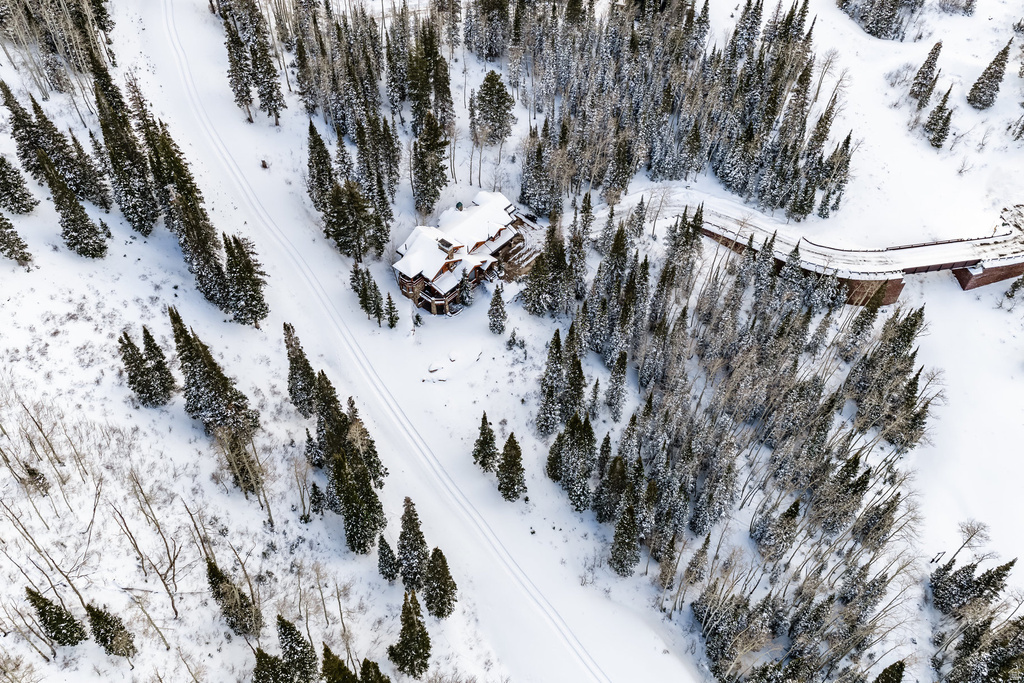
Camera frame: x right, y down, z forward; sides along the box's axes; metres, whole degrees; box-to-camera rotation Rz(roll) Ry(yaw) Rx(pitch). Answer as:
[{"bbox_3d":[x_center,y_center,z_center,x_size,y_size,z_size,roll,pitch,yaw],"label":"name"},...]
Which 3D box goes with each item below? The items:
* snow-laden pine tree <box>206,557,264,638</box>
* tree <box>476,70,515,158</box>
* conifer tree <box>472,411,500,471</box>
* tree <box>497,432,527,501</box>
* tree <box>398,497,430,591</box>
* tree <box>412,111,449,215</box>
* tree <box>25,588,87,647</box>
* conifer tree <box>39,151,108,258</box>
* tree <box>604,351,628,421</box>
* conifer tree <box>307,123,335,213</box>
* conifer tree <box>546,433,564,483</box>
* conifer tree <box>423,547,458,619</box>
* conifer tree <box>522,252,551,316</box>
[{"bbox_3d":[-36.490,31.510,101.670,6.200,15.800,6.200,1,44,0],"label":"snow-laden pine tree"},{"bbox_3d":[-4.040,-49.990,176.880,8.200,21.280,8.200,1,44,0],"label":"tree"},{"bbox_3d":[-3.750,13.530,112.110,3.780,11.810,3.780,2,45,0],"label":"conifer tree"},{"bbox_3d":[0.050,16.620,108.940,4.260,13.330,4.260,2,45,0],"label":"tree"},{"bbox_3d":[-12.520,24.450,97.770,4.400,19.050,4.400,2,45,0],"label":"tree"},{"bbox_3d":[-15.070,-32.030,142.710,6.300,20.530,6.300,2,45,0],"label":"tree"},{"bbox_3d":[-72.560,42.570,124.560,5.800,15.300,5.800,1,44,0],"label":"tree"},{"bbox_3d":[-84.950,-25.980,152.030,7.600,23.000,7.600,1,44,0],"label":"conifer tree"},{"bbox_3d":[20.750,8.260,153.840,4.800,18.280,4.800,1,44,0],"label":"tree"},{"bbox_3d":[-37.000,-32.590,150.460,5.400,20.120,5.400,1,44,0],"label":"conifer tree"},{"bbox_3d":[6.980,16.790,117.120,4.000,10.710,4.000,1,44,0],"label":"conifer tree"},{"bbox_3d":[-9.510,30.600,102.630,5.200,15.580,5.200,1,44,0],"label":"conifer tree"},{"bbox_3d":[5.170,-12.110,162.970,6.200,15.270,6.200,1,44,0],"label":"conifer tree"}]

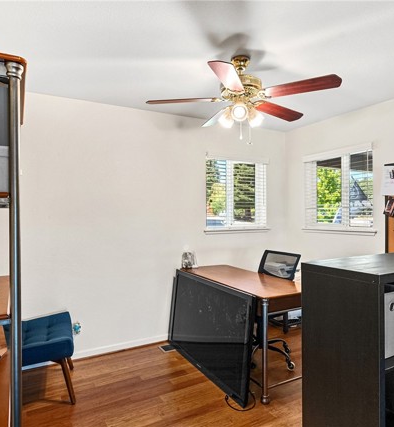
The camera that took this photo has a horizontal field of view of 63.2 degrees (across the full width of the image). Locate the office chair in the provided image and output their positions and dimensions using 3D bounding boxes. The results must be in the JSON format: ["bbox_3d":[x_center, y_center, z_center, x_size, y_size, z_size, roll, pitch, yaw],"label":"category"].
[{"bbox_3d":[0.660,0.882,3.087,0.680,0.960,0.620,0,0,-37],"label":"office chair"}]

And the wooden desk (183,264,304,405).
[{"bbox_3d":[0.400,0.983,2.990,0.600,0.762,1.380,0,0,-29],"label":"wooden desk"}]

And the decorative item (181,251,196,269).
[{"bbox_3d":[-0.089,0.513,3.441,0.125,0.175,0.125,0,0,-29],"label":"decorative item"}]

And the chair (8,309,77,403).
[{"bbox_3d":[-1.324,0.962,2.421,0.700,0.820,0.640,0,0,-23],"label":"chair"}]

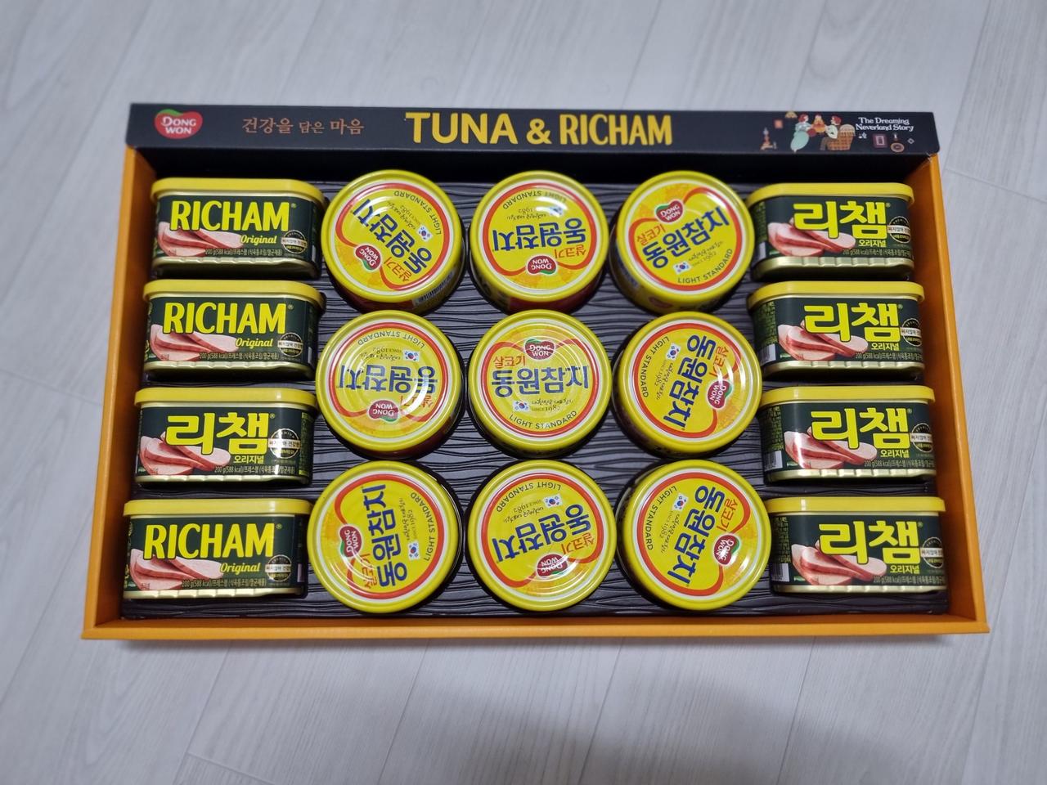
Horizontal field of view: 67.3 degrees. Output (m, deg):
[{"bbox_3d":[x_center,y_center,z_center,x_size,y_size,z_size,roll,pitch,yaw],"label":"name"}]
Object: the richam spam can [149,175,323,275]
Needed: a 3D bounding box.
[{"bbox_3d":[-0.178,-0.099,0.499,0.102,0.053,0.055,1,80,-2],"label":"richam spam can"}]

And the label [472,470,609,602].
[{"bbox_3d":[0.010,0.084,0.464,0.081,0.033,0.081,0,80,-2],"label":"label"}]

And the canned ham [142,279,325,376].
[{"bbox_3d":[-0.181,-0.036,0.493,0.102,0.056,0.053,0,81,-1],"label":"canned ham"}]

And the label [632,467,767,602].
[{"bbox_3d":[0.101,0.082,0.459,0.076,0.009,0.076,21,81,2],"label":"label"}]

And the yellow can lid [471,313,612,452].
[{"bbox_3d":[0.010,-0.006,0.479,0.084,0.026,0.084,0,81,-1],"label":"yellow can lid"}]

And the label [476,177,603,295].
[{"bbox_3d":[0.010,-0.096,0.487,0.076,0.009,0.076,-12,81,-3],"label":"label"}]

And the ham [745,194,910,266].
[{"bbox_3d":[0.198,-0.099,0.511,0.102,0.056,0.053,0,81,-1],"label":"ham"}]

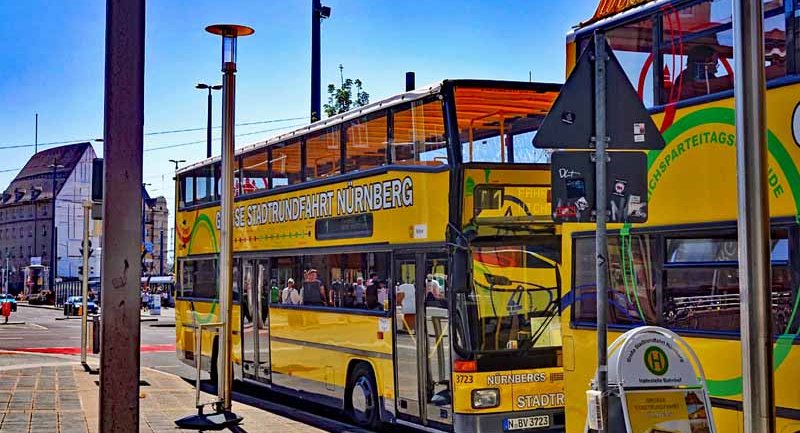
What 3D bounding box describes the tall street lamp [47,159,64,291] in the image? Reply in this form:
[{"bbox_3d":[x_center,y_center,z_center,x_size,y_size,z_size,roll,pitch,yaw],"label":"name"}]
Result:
[{"bbox_3d":[-26.300,0.943,88.067,1.250,10.770,0.400,0,-3,-6],"label":"tall street lamp"}]

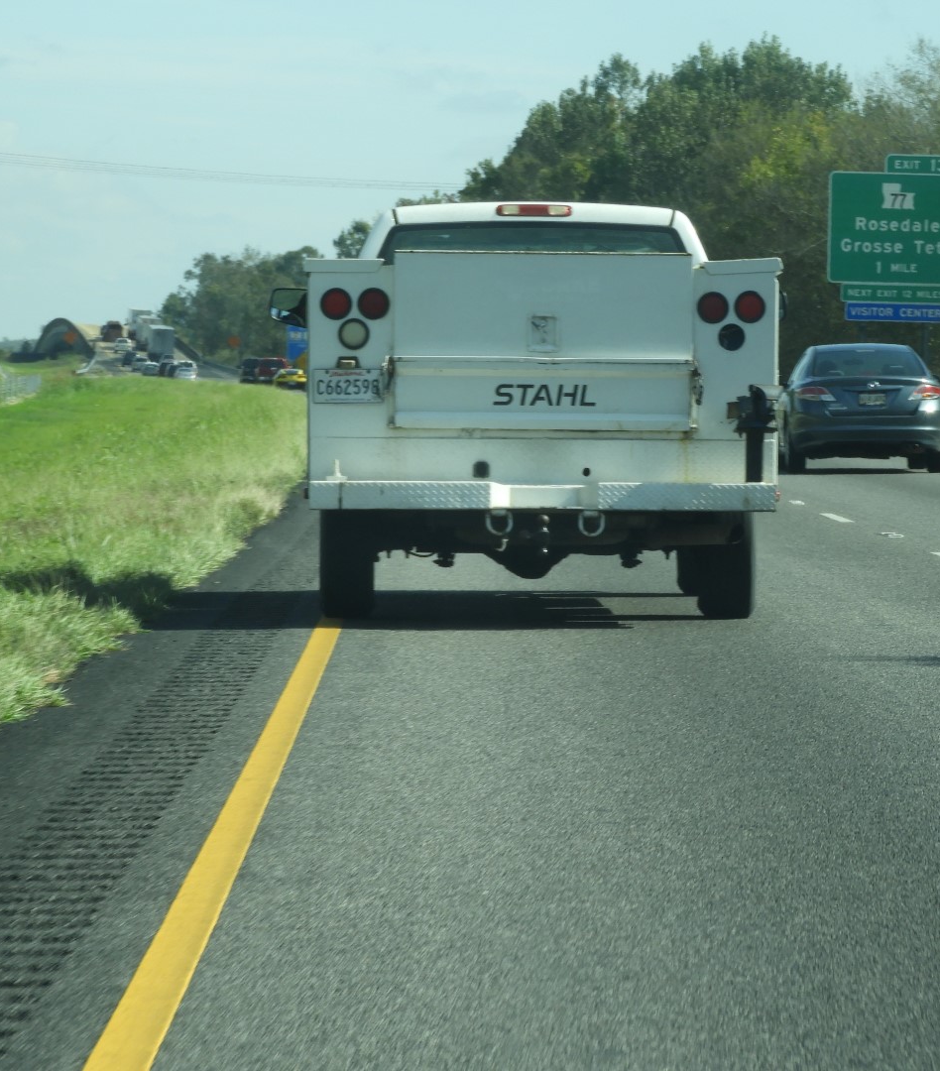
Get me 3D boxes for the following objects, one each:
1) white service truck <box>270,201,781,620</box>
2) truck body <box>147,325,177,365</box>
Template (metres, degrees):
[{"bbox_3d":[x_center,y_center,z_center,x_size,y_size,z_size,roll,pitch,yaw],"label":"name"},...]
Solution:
[{"bbox_3d":[0.300,-0.640,33.350,2.250,1.950,5.850,0,1,0],"label":"white service truck"},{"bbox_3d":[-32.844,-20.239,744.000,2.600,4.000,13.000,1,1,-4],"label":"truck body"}]

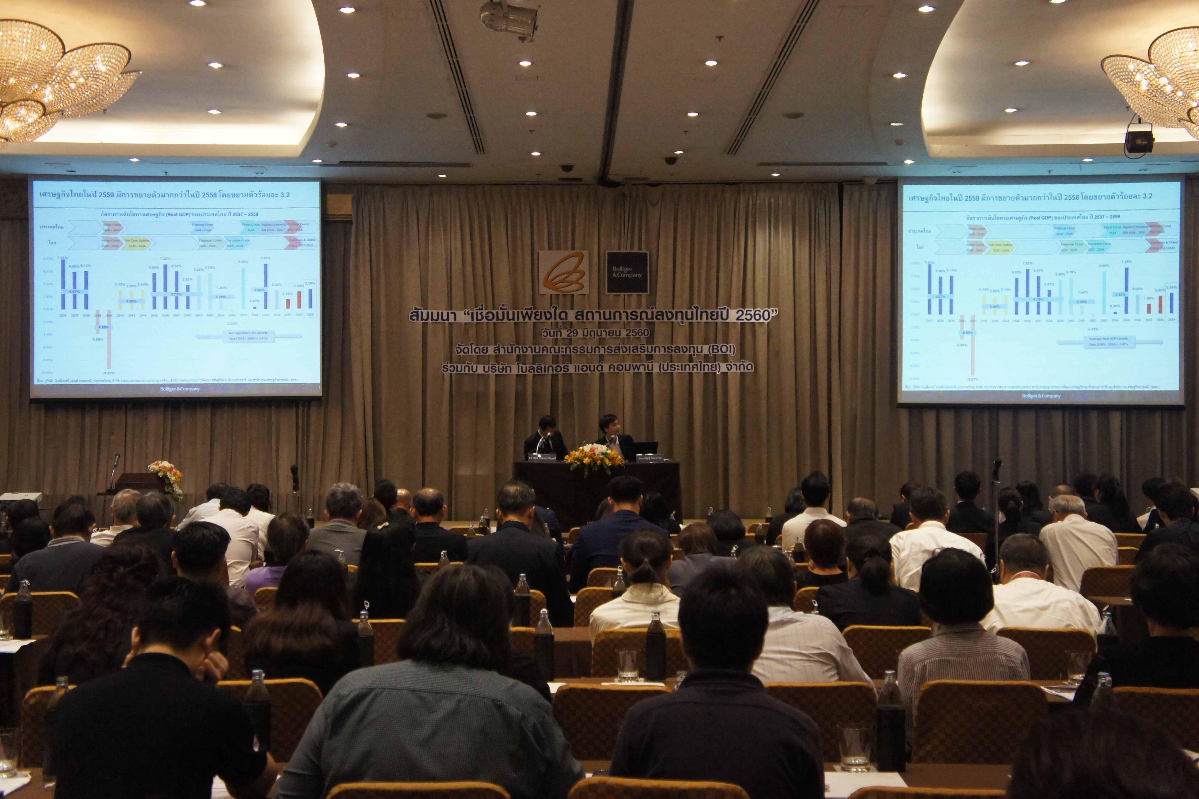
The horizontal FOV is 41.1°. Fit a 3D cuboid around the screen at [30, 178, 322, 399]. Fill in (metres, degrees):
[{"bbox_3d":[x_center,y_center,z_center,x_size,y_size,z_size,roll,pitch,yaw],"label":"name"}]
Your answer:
[{"bbox_3d":[-4.847,-1.271,18.300,3.340,2.540,0.050,0,-1,-3],"label":"screen"}]

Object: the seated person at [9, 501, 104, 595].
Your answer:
[{"bbox_3d":[-2.408,1.090,7.515,0.520,1.270,0.750,0,-1,2],"label":"seated person"}]

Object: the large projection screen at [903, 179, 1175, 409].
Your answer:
[{"bbox_3d":[4.833,-1.190,17.500,3.130,2.490,0.060,0,-1,2],"label":"large projection screen"}]

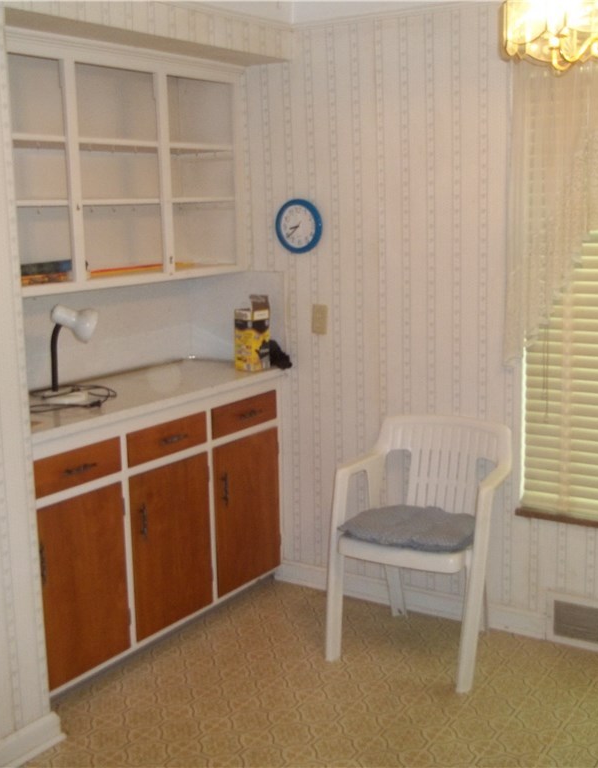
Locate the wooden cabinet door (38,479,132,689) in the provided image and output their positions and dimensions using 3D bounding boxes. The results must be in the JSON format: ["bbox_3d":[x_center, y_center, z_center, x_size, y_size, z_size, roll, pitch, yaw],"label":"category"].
[{"bbox_3d":[-0.682,0.632,2.969,0.022,0.579,0.405,5,12,33],"label":"wooden cabinet door"}]

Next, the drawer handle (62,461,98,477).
[{"bbox_3d":[-0.671,0.262,2.904,0.025,0.028,0.132,5,12,33],"label":"drawer handle"}]

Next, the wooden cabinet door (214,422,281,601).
[{"bbox_3d":[-0.198,0.492,3.703,0.022,0.579,0.420,5,12,33],"label":"wooden cabinet door"}]

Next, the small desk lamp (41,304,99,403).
[{"bbox_3d":[-0.794,-0.112,3.291,0.190,0.310,0.140,-4,11,-17],"label":"small desk lamp"}]

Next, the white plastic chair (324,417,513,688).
[{"bbox_3d":[0.434,0.546,3.263,0.550,0.800,0.520,4,12,29],"label":"white plastic chair"}]

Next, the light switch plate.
[{"bbox_3d":[0.082,-0.252,3.687,0.070,0.115,0.012,5,12,33],"label":"light switch plate"}]

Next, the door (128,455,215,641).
[{"bbox_3d":[-0.442,0.562,3.334,0.022,0.579,0.415,5,12,33],"label":"door"}]

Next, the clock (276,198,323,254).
[{"bbox_3d":[-0.002,-0.608,3.658,0.212,0.212,0.040,5,12,33],"label":"clock"}]

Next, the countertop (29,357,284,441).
[{"bbox_3d":[-0.654,0.042,3.393,0.531,0.036,1.390,5,12,33],"label":"countertop"}]

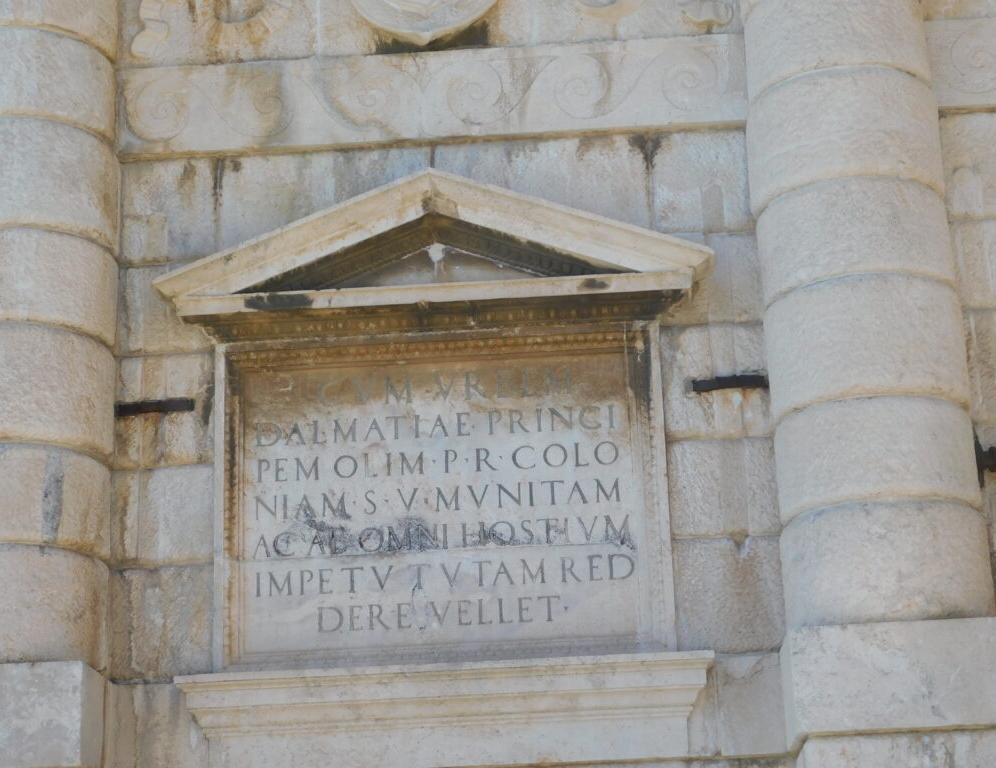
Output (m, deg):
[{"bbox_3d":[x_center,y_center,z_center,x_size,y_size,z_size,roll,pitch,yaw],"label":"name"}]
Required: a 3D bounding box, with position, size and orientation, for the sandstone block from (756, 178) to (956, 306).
[{"bbox_3d":[1.893,-0.766,10.298,1.010,0.550,0.560,-3,-16,2],"label":"sandstone block"}]

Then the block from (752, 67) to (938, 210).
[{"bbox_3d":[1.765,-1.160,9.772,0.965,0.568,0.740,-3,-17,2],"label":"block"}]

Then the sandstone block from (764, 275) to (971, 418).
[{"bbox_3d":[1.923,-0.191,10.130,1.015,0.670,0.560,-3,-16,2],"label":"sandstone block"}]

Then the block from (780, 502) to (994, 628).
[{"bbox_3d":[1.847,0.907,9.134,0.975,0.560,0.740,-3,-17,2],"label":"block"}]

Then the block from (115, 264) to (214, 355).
[{"bbox_3d":[-1.700,-0.356,10.146,0.527,0.488,0.310,-3,-17,2],"label":"block"}]

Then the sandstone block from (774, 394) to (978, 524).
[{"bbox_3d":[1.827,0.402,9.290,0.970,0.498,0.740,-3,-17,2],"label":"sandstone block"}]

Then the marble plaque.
[{"bbox_3d":[-0.297,0.587,10.253,2.375,1.750,0.160,-3,-16,2],"label":"marble plaque"}]

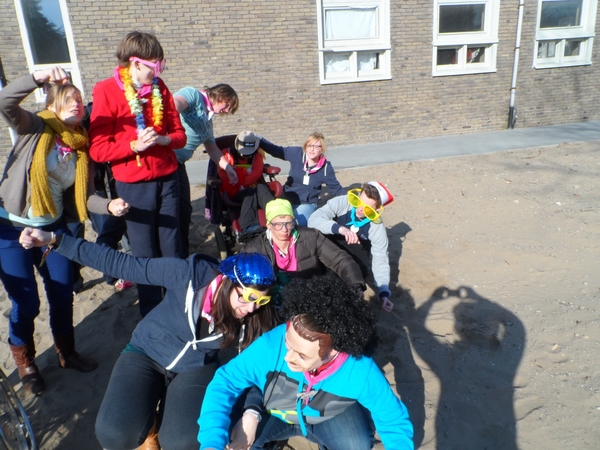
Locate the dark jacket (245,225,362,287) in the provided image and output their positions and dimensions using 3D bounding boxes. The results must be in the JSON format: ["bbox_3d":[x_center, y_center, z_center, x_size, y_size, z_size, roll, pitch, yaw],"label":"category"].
[{"bbox_3d":[0.003,0.263,2.300,0.720,0.520,0.420,-3,18,4],"label":"dark jacket"}]

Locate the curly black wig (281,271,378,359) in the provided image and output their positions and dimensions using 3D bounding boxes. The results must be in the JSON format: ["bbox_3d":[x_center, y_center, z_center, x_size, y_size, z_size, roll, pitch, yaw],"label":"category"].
[{"bbox_3d":[0.094,0.301,1.370,0.290,0.270,0.300,-38,34,-30],"label":"curly black wig"}]

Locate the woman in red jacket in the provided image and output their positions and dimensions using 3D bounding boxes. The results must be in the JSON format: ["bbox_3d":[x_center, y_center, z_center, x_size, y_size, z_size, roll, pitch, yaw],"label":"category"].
[{"bbox_3d":[-0.832,-0.170,2.310,0.500,1.670,0.360,-18,22,-37],"label":"woman in red jacket"}]

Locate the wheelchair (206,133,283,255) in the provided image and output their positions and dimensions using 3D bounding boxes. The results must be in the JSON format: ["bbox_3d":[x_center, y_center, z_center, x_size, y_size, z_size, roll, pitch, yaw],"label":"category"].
[{"bbox_3d":[-0.441,-0.290,3.543,0.650,1.060,1.050,-12,19,-24],"label":"wheelchair"}]

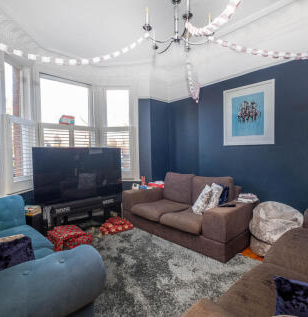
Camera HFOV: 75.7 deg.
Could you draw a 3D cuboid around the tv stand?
[{"bbox_3d":[-1.247,0.924,3.539,1.296,0.420,0.396,-1,2,-25],"label":"tv stand"}]

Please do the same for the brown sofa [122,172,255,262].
[{"bbox_3d":[0.440,0.692,3.162,0.937,0.852,1.981,-2,2,-42],"label":"brown sofa"}]

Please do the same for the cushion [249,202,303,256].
[{"bbox_3d":[1.452,0.816,2.409,0.576,0.612,0.576,-1,1,-6],"label":"cushion"}]

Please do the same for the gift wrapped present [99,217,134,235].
[{"bbox_3d":[-0.593,1.072,3.245,0.492,0.114,0.336,-2,2,-28],"label":"gift wrapped present"}]

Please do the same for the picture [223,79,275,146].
[{"bbox_3d":[1.349,-0.622,2.879,0.030,0.864,0.724,-2,2,-42],"label":"picture"}]

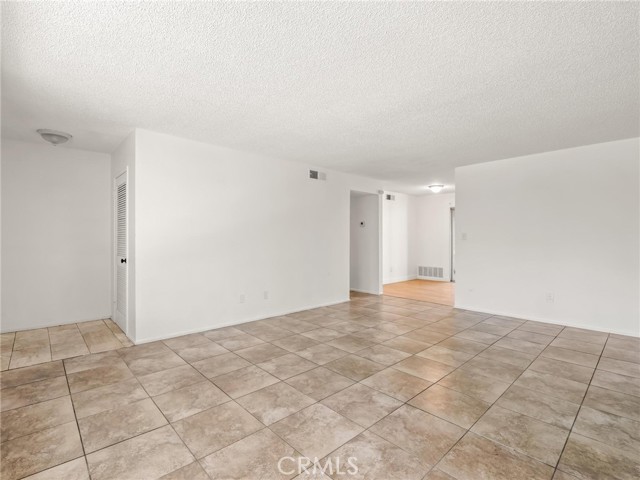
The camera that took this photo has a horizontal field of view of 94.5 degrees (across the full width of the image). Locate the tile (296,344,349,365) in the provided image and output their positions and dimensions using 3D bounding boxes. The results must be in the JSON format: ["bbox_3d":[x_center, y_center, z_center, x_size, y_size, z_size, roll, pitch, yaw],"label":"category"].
[{"bbox_3d":[0.027,1.196,3.126,0.440,0.012,0.440,0,0,-43],"label":"tile"}]

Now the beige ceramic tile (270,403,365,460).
[{"bbox_3d":[-0.020,1.166,1.823,0.437,0.012,0.437,0,0,-42],"label":"beige ceramic tile"}]

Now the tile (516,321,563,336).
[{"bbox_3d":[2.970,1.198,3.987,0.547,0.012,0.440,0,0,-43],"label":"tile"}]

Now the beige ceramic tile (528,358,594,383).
[{"bbox_3d":[2.282,1.229,2.805,0.450,0.015,0.450,0,0,-43],"label":"beige ceramic tile"}]

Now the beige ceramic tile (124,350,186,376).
[{"bbox_3d":[-1.600,1.213,2.909,0.446,0.012,0.446,0,0,-43],"label":"beige ceramic tile"}]

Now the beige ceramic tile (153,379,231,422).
[{"bbox_3d":[-0.984,1.225,2.276,0.450,0.015,0.450,0,0,-43],"label":"beige ceramic tile"}]

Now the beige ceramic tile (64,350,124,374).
[{"bbox_3d":[-2.200,1.195,2.911,0.440,0.012,0.422,0,0,-43],"label":"beige ceramic tile"}]

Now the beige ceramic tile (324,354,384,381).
[{"bbox_3d":[0.323,1.171,2.723,0.437,0.012,0.437,0,0,-42],"label":"beige ceramic tile"}]

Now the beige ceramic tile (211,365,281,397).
[{"bbox_3d":[-0.637,1.211,2.547,0.446,0.012,0.446,0,0,-43],"label":"beige ceramic tile"}]

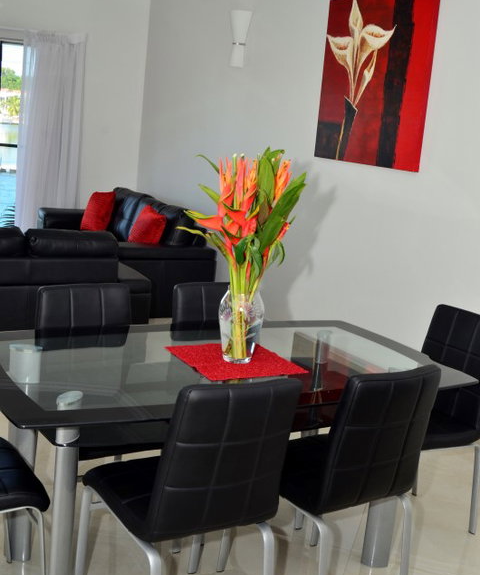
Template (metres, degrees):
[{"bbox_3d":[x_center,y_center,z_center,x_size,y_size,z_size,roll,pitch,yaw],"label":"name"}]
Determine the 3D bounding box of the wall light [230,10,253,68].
[{"bbox_3d":[0.010,-1.736,5.454,0.120,0.380,0.150,-3,16,-27],"label":"wall light"}]

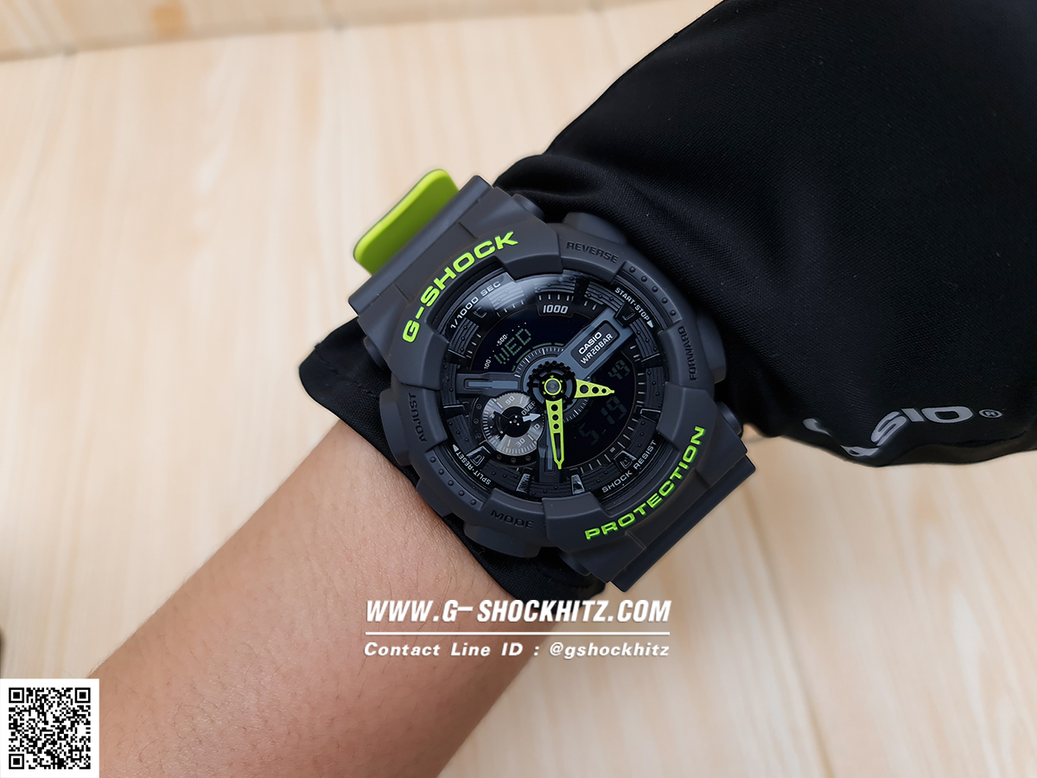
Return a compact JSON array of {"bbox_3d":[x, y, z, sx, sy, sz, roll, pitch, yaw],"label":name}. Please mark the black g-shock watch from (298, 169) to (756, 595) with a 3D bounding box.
[{"bbox_3d":[0.004,-0.003,0.141,0.051,0.061,0.077,-43,89,1],"label":"black g-shock watch"}]

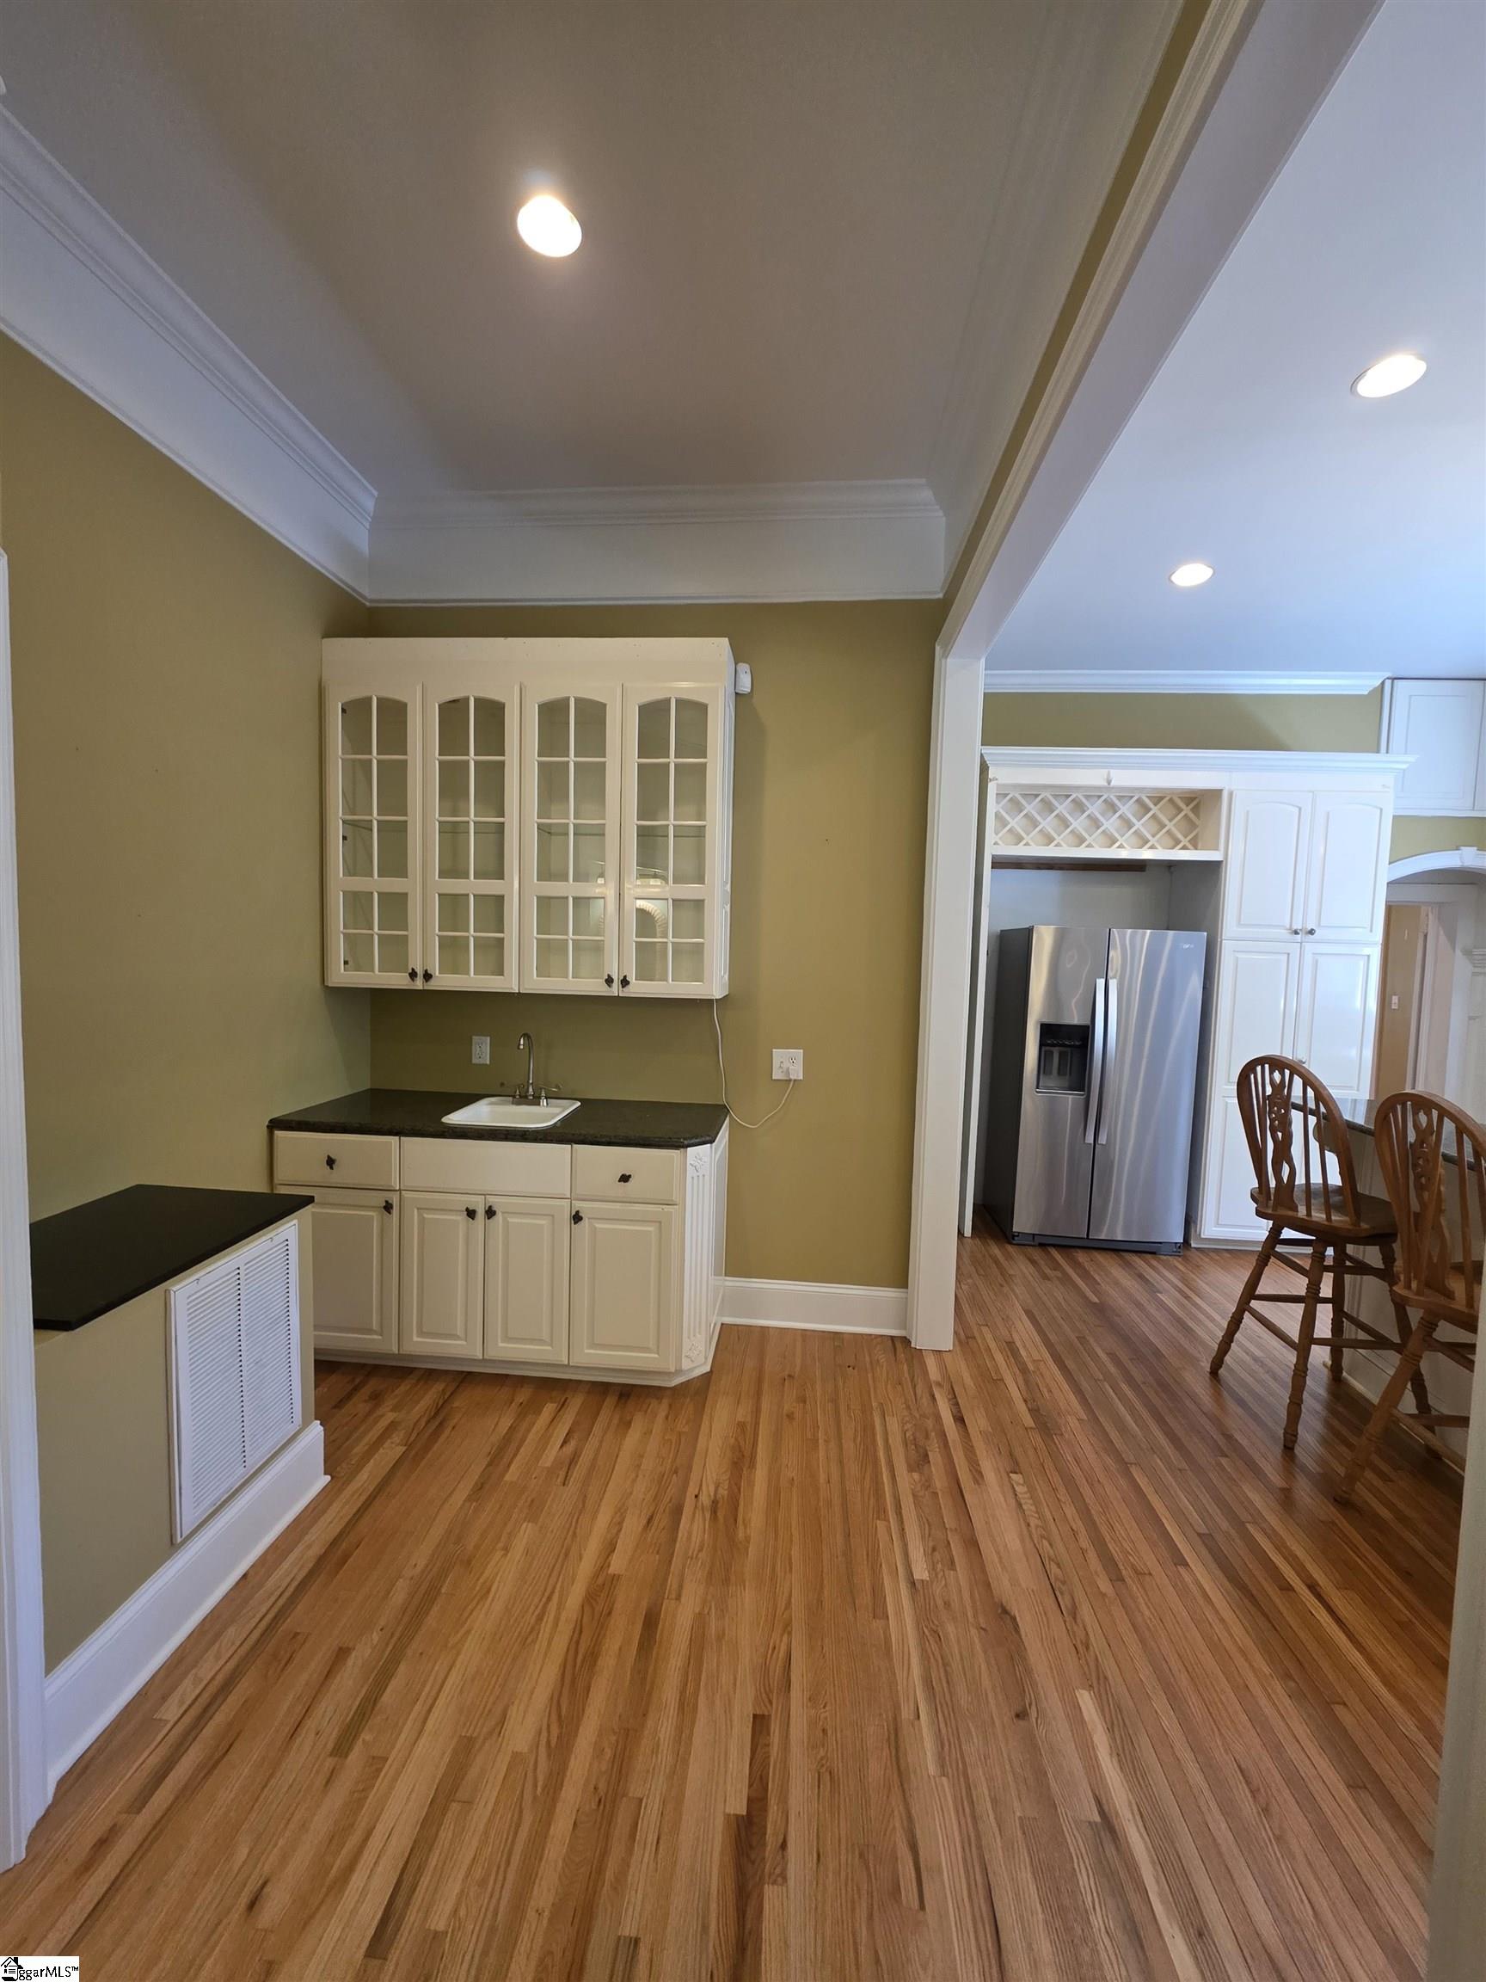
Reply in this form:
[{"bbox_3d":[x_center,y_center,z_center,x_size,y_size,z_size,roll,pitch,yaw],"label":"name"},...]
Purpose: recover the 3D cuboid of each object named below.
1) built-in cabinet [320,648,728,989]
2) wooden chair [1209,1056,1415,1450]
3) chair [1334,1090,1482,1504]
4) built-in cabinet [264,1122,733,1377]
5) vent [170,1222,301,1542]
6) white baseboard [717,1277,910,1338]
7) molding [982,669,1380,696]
[{"bbox_3d":[-0.817,-0.646,2.902,1.522,1.296,0.287,2,4,5],"label":"built-in cabinet"},{"bbox_3d":[1.992,0.857,2.561,0.570,1.230,0.490,1,4,-13],"label":"wooden chair"},{"bbox_3d":[1.953,0.899,1.908,0.570,1.230,0.490,1,4,-5],"label":"chair"},{"bbox_3d":[-0.864,0.933,2.864,1.541,0.875,0.575,2,4,5],"label":"built-in cabinet"},{"bbox_3d":[-1.231,0.924,1.831,0.020,0.577,0.401,2,4,5],"label":"vent"},{"bbox_3d":[0.294,1.294,3.062,0.762,0.193,0.029,2,4,5],"label":"white baseboard"},{"bbox_3d":[2.591,-1.858,4.476,2.290,0.103,0.085,2,4,5],"label":"molding"}]

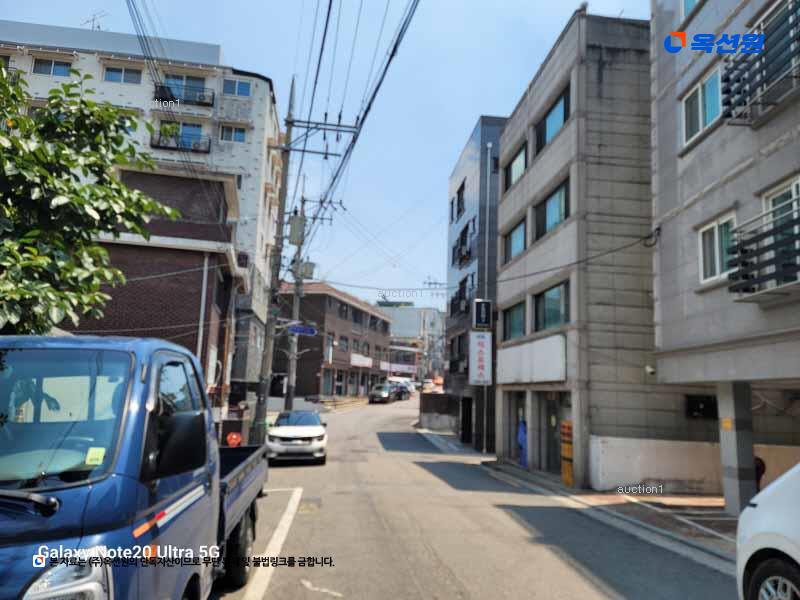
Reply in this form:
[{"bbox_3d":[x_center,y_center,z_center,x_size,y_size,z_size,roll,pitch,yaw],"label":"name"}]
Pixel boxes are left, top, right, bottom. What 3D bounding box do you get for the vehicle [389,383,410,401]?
[{"bbox_3d":[0.020,9.003,56.792,1.850,1.680,4.600,1,-9,10],"label":"vehicle"}]

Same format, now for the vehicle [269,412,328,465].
[{"bbox_3d":[-3.302,4.500,19.263,1.800,1.580,4.300,3,-9,-6],"label":"vehicle"}]

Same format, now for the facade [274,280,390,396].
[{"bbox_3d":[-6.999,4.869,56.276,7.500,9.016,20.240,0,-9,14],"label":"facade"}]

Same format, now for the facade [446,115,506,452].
[{"bbox_3d":[6.945,-0.351,31.019,7.500,15.700,8.000,3,-9,-5],"label":"facade"}]

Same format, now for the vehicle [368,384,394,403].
[{"bbox_3d":[-1.569,8.420,51.610,1.830,1.600,4.500,1,-9,10],"label":"vehicle"}]

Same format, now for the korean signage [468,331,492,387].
[{"bbox_3d":[3.043,2.219,21.841,0.900,2.050,0.250,3,-9,-5],"label":"korean signage"}]

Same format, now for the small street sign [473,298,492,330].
[{"bbox_3d":[3.156,0.562,22.106,0.760,1.170,0.250,3,-9,-5],"label":"small street sign"}]

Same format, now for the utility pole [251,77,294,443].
[{"bbox_3d":[-4.194,-1.478,19.653,0.360,13.160,0.360,4,-9,-5],"label":"utility pole"}]

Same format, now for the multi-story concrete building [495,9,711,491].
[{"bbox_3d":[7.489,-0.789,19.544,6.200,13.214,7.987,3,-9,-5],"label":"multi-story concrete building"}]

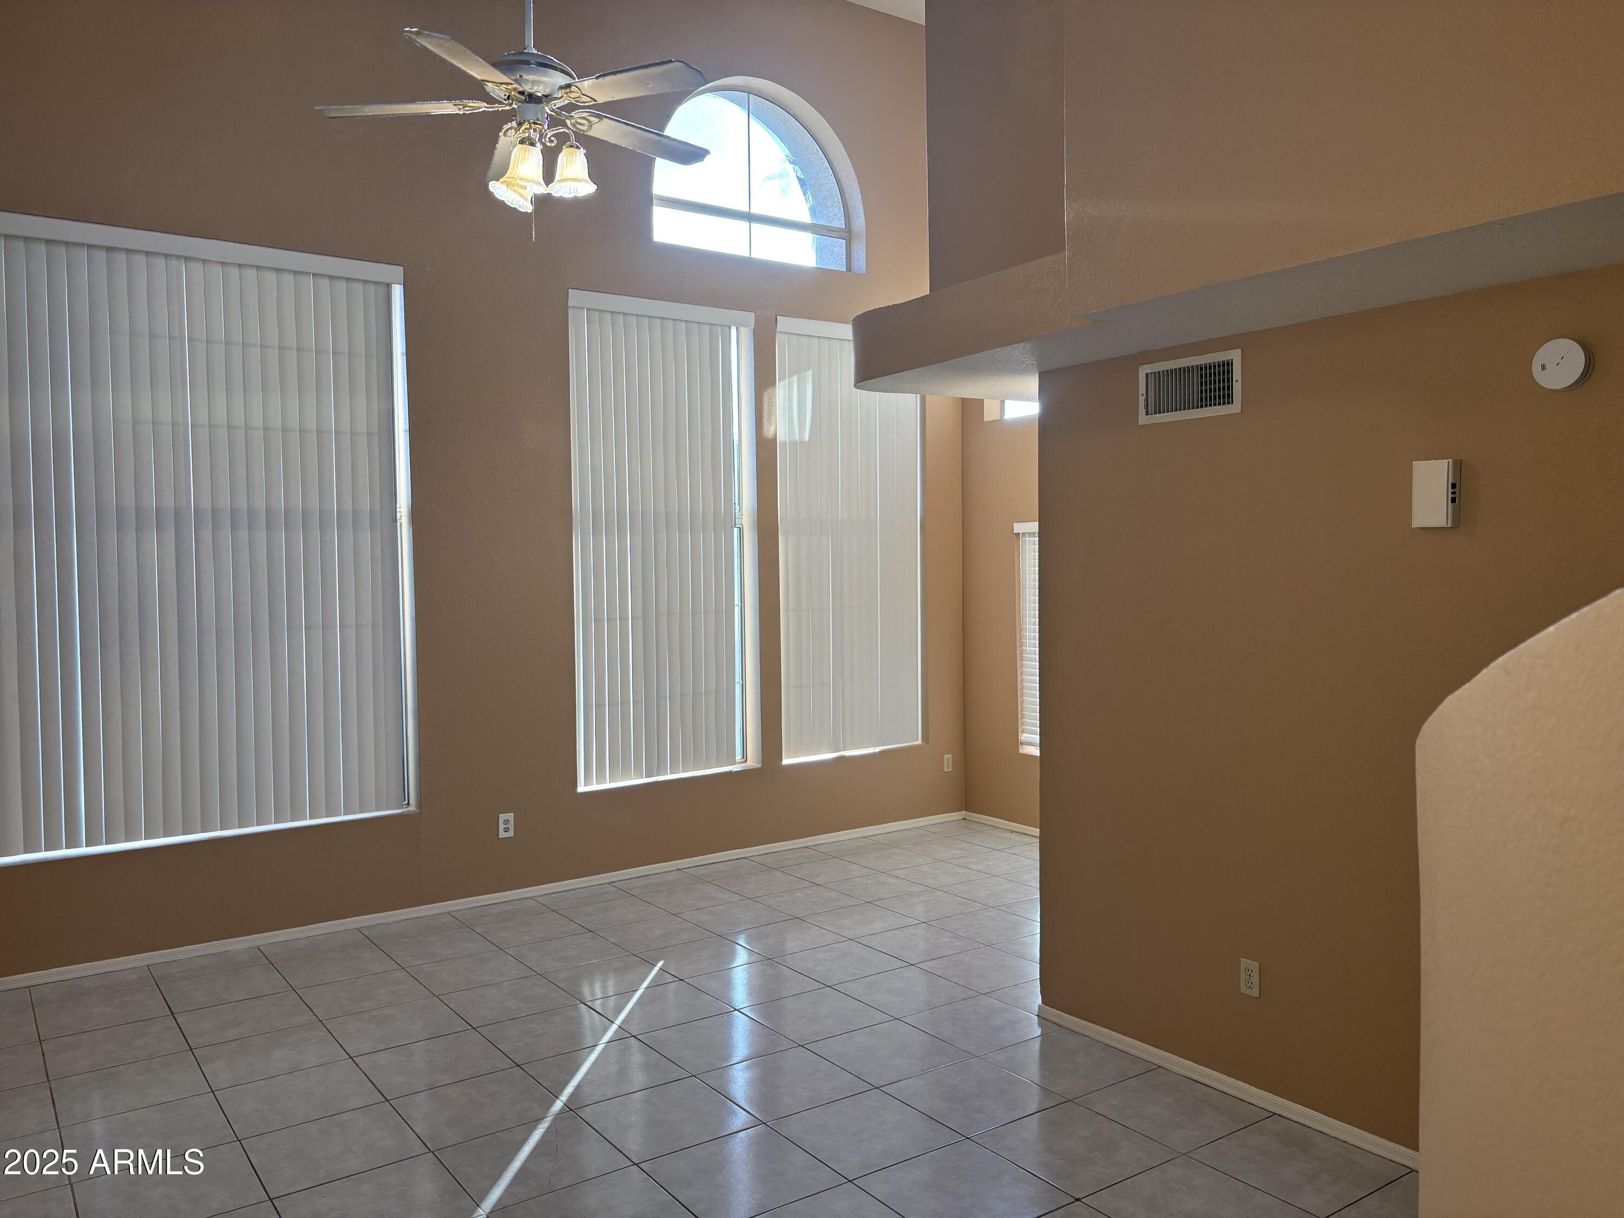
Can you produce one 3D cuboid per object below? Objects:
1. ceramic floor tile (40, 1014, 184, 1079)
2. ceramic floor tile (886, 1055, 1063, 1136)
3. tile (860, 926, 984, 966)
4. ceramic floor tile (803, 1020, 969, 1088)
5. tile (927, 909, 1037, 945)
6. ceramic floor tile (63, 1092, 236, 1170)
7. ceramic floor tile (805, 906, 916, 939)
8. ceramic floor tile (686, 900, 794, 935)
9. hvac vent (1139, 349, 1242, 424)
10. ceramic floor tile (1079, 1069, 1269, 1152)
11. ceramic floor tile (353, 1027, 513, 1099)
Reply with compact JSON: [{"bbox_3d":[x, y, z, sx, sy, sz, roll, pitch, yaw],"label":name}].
[{"bbox_3d":[-2.632,1.651,4.596,0.447,0.010,0.447,-2,2,-35],"label":"ceramic floor tile"},{"bbox_3d":[0.530,1.596,4.004,0.443,0.010,0.443,-2,2,-35],"label":"ceramic floor tile"},{"bbox_3d":[0.496,1.558,5.665,0.448,0.010,0.448,-2,2,-35],"label":"tile"},{"bbox_3d":[0.277,1.605,4.423,0.449,0.010,0.447,-2,2,-35],"label":"ceramic floor tile"},{"bbox_3d":[0.859,1.531,5.894,0.447,0.010,0.447,-2,2,-35],"label":"tile"},{"bbox_3d":[-2.091,1.657,3.847,0.448,0.010,0.448,-2,2,-35],"label":"ceramic floor tile"},{"bbox_3d":[0.242,1.550,6.040,0.449,0.010,0.447,-2,2,-35],"label":"ceramic floor tile"},{"bbox_3d":[-0.387,1.555,6.141,0.449,0.010,0.447,-2,2,-35],"label":"ceramic floor tile"},{"bbox_3d":[1.248,-0.735,4.063,0.020,0.203,0.410,-2,2,-35],"label":"hvac vent"},{"bbox_3d":[1.152,1.590,3.893,0.443,0.010,0.443,-2,2,-35],"label":"ceramic floor tile"},{"bbox_3d":[-1.347,1.616,4.338,0.447,0.010,0.447,-2,2,-35],"label":"ceramic floor tile"}]

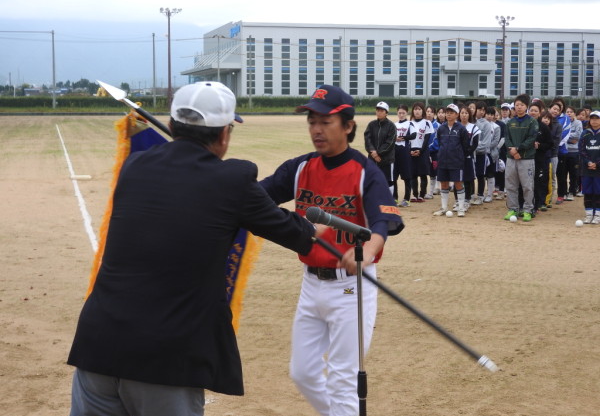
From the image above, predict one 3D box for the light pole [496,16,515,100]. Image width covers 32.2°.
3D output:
[{"bbox_3d":[22.698,-16.116,115.451,2.100,10.252,0.900,1,6,5],"label":"light pole"}]

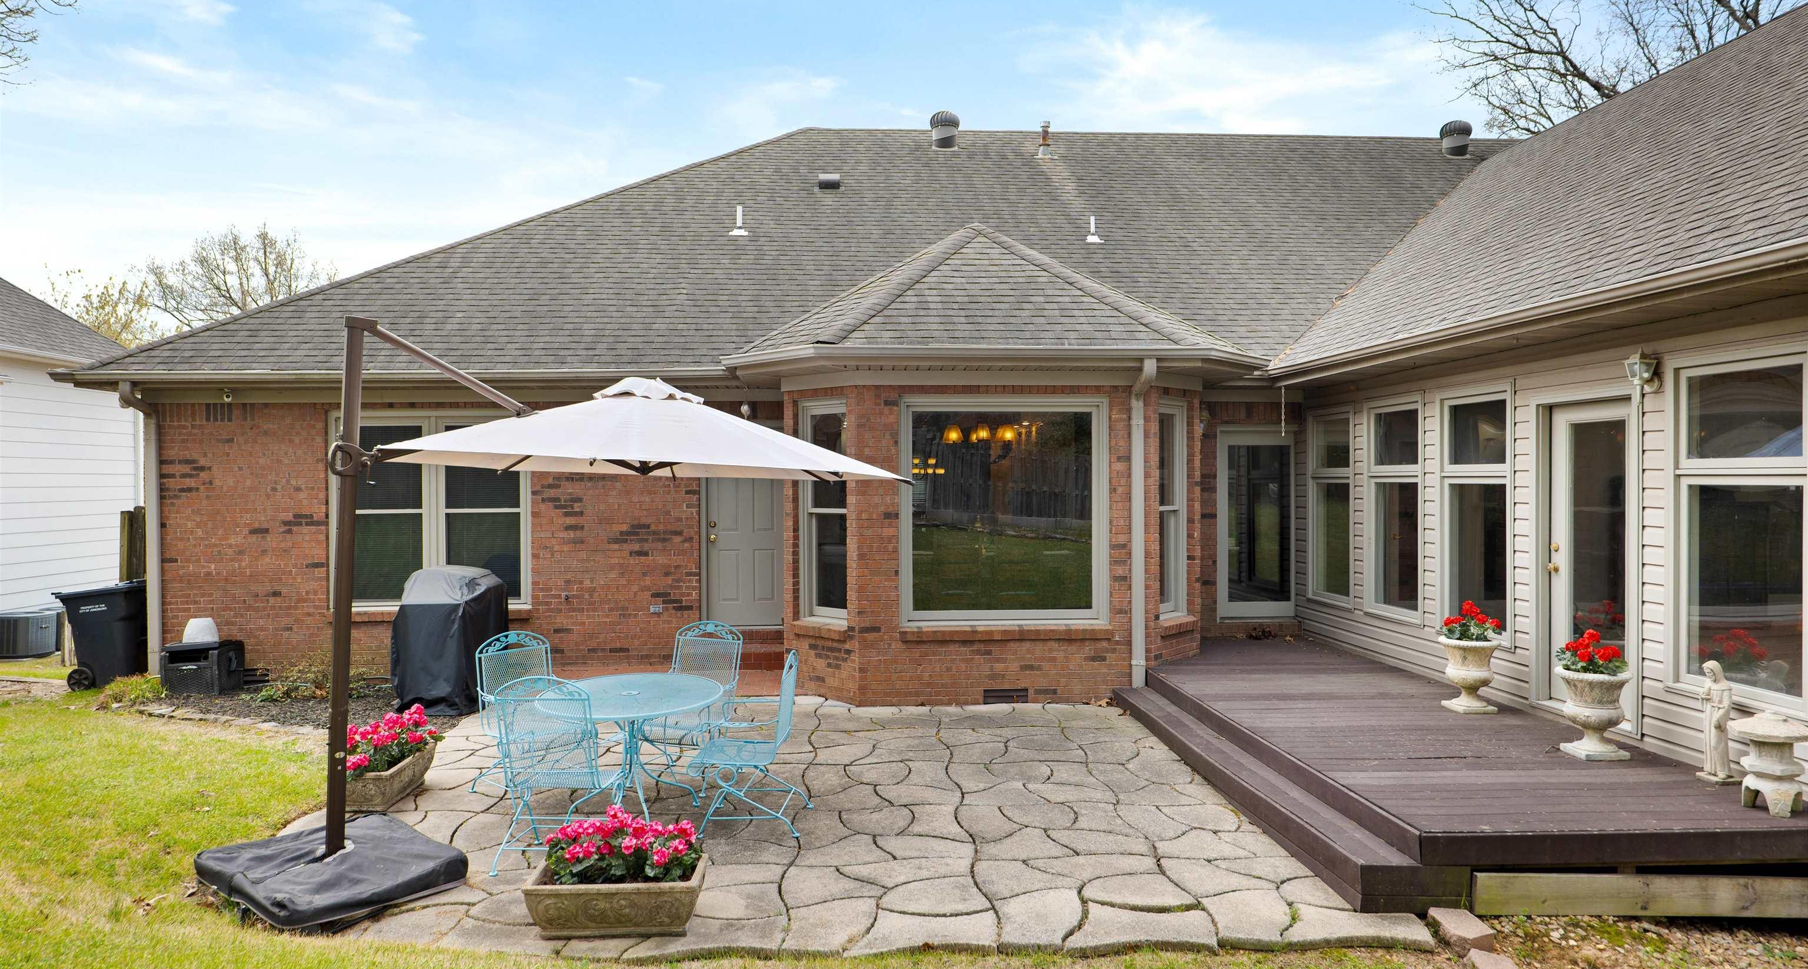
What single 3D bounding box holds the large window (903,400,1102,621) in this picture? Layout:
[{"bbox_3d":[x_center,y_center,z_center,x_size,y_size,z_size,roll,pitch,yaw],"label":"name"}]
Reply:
[{"bbox_3d":[0.864,0.228,9.590,1.758,1.938,0.100,0,0,-4],"label":"large window"}]

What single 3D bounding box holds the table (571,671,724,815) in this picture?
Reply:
[{"bbox_3d":[-1.593,1.580,6.470,1.060,0.720,1.350,0,0,-7],"label":"table"}]

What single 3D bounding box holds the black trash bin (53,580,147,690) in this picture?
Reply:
[{"bbox_3d":[-8.310,1.565,11.570,0.800,1.070,0.650,0,0,-8],"label":"black trash bin"}]

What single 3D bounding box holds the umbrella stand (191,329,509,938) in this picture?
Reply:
[{"bbox_3d":[-2.790,0.560,5.690,1.300,2.820,1.000,0,0,-42],"label":"umbrella stand"}]

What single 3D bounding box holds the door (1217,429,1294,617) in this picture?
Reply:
[{"bbox_3d":[3.620,0.415,11.380,0.800,1.950,0.090,0,0,-4],"label":"door"}]

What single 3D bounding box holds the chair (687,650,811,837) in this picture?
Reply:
[{"bbox_3d":[-0.905,1.450,6.370,0.690,0.980,0.620,0,0,3],"label":"chair"}]

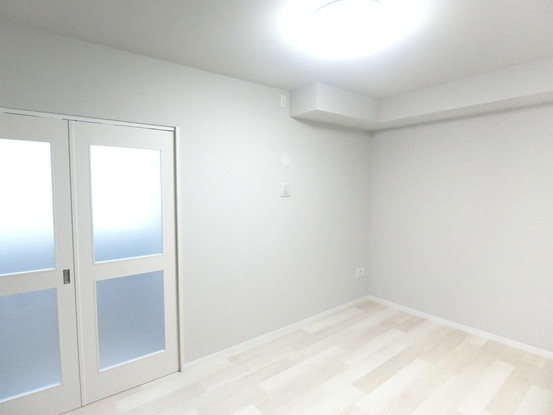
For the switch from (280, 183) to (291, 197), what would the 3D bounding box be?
[{"bbox_3d":[0.092,-0.172,2.990,0.120,0.124,0.016,-3,5,-37],"label":"switch"}]

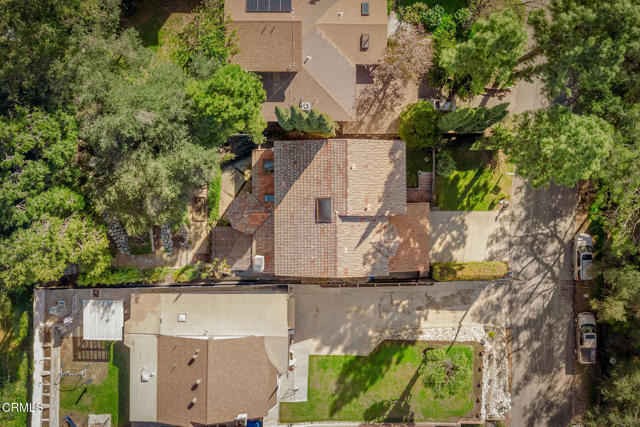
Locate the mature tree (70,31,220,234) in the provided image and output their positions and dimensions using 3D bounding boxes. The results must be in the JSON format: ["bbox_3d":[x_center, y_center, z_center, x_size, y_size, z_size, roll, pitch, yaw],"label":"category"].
[{"bbox_3d":[-15.540,-7.170,44.600,12.800,11.000,16.800,0,90,0],"label":"mature tree"}]

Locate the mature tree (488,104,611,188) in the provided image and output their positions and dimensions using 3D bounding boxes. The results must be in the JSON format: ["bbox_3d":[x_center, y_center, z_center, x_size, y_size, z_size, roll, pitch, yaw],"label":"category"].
[{"bbox_3d":[19.400,-5.600,45.000,9.000,13.000,6.800,0,90,0],"label":"mature tree"}]

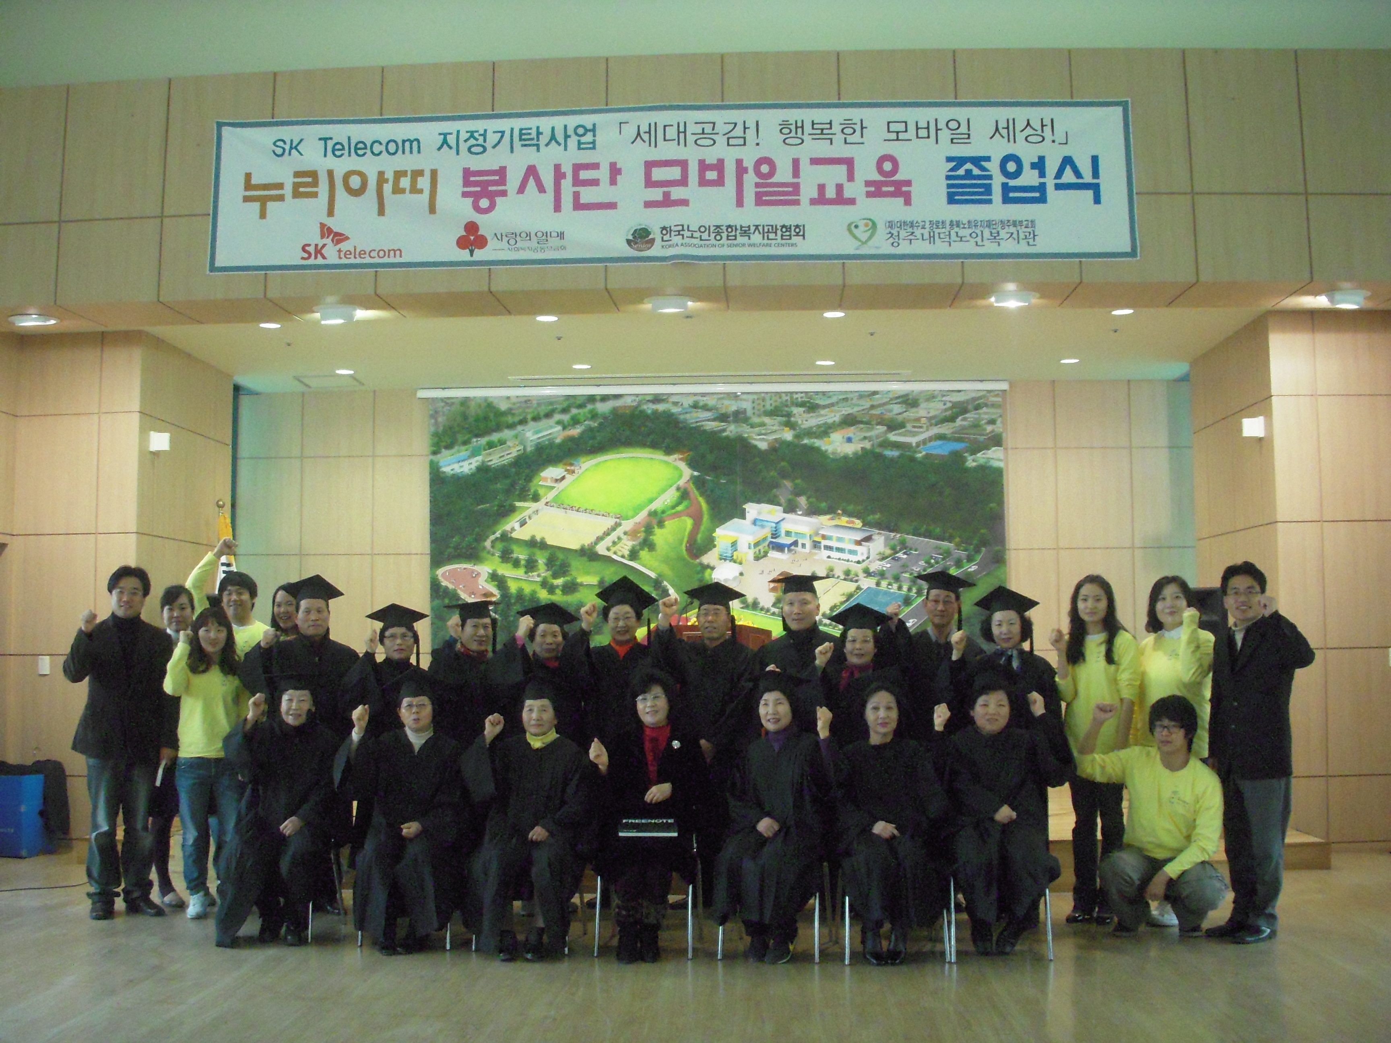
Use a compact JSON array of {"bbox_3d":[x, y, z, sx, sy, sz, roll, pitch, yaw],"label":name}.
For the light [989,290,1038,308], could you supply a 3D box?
[{"bbox_3d":[1.794,-1.233,8.638,0.260,0.080,0.260,-1,-4,3],"label":"light"}]

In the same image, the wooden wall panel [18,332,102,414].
[{"bbox_3d":[-4.115,-0.958,9.893,0.600,0.550,0.040,-1,-4,3],"label":"wooden wall panel"}]

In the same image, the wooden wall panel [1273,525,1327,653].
[{"bbox_3d":[3.675,0.389,9.262,0.300,0.800,0.040,-1,-4,3],"label":"wooden wall panel"}]

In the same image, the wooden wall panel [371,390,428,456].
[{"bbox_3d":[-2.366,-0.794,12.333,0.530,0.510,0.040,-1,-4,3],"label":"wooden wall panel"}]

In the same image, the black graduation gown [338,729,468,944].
[{"bbox_3d":[-1.353,1.420,7.005,0.570,0.940,0.550,0,-4,-3],"label":"black graduation gown"}]

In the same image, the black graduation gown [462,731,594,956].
[{"bbox_3d":[-0.741,1.418,6.787,0.580,0.950,0.560,-1,-4,3],"label":"black graduation gown"}]

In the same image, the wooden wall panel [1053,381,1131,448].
[{"bbox_3d":[3.144,-0.849,12.104,0.605,0.550,0.040,-1,-4,3],"label":"wooden wall panel"}]

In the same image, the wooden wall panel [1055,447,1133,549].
[{"bbox_3d":[3.331,-0.193,12.739,0.645,0.850,0.030,-1,-4,3],"label":"wooden wall panel"}]

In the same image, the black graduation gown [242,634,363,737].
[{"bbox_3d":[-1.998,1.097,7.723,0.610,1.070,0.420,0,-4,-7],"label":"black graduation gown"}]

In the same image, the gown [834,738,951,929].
[{"bbox_3d":[0.848,1.341,6.598,0.520,0.790,0.530,-1,-4,3],"label":"gown"}]

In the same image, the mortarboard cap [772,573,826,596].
[{"bbox_3d":[0.518,0.313,7.581,0.280,0.110,0.280,-1,-4,12],"label":"mortarboard cap"}]

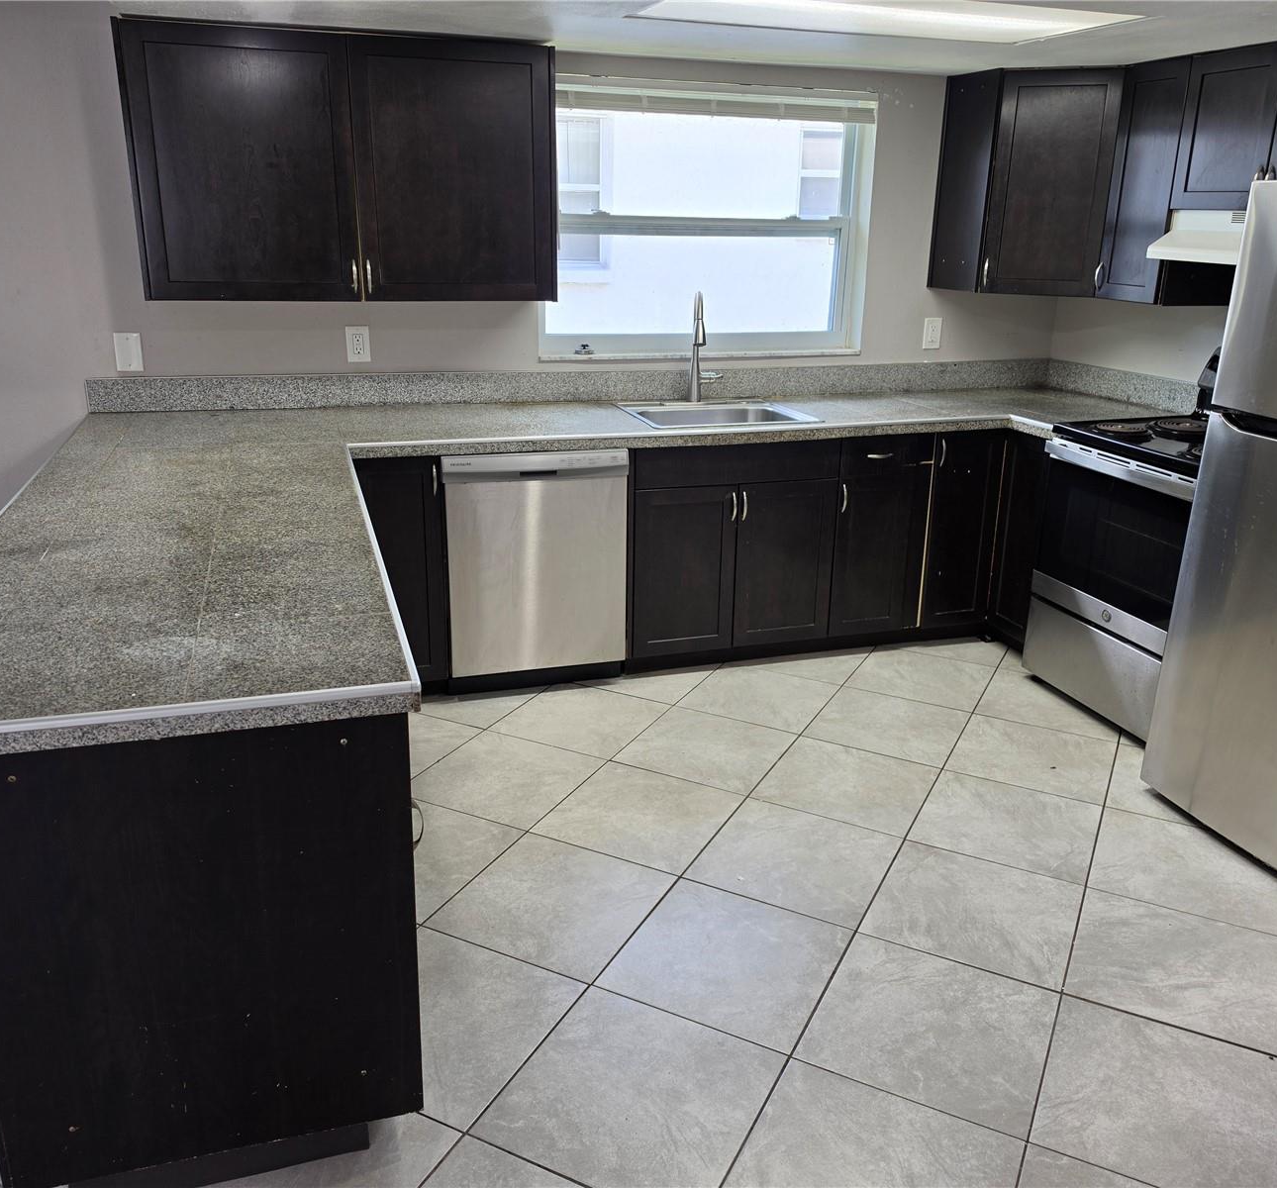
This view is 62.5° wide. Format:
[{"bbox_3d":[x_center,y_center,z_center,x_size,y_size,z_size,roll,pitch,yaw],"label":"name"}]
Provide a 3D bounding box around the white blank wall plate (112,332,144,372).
[{"bbox_3d":[-1.688,-0.801,3.486,0.078,0.121,0.008,-5,20,-17],"label":"white blank wall plate"}]

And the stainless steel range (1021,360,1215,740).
[{"bbox_3d":[1.820,-0.177,3.451,0.697,1.182,0.768,-5,20,-17],"label":"stainless steel range"}]

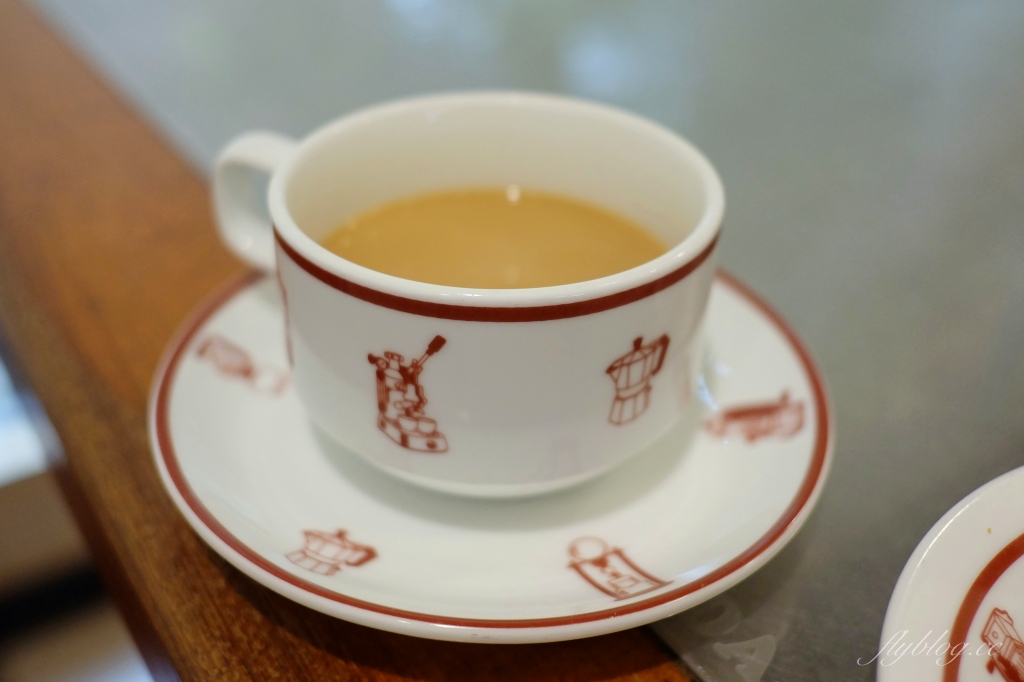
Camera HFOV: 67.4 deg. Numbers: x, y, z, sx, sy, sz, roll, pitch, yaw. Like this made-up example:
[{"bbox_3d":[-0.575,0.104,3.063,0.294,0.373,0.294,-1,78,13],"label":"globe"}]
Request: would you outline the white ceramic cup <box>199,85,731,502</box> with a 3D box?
[{"bbox_3d":[-0.013,-0.013,0.169,0.108,0.059,0.087,12,38,14],"label":"white ceramic cup"}]

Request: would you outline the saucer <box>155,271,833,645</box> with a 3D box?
[{"bbox_3d":[-0.004,0.009,0.181,0.147,0.022,0.147,2,37,0],"label":"saucer"}]

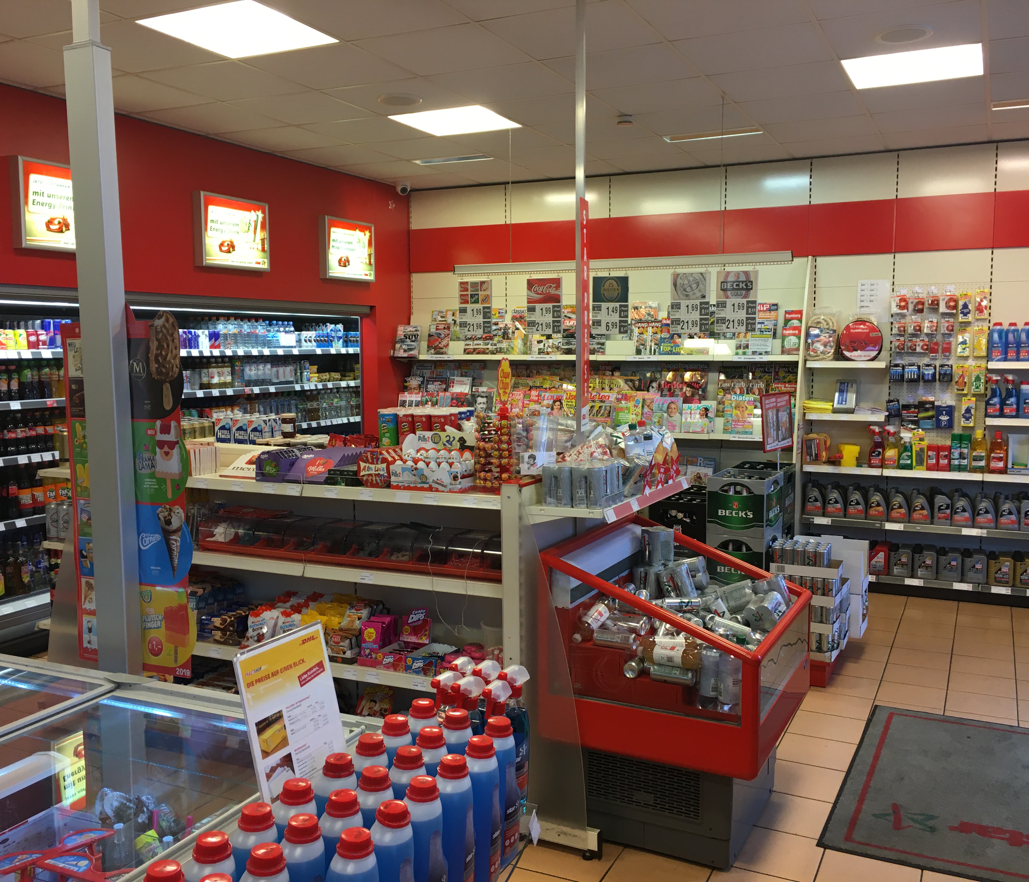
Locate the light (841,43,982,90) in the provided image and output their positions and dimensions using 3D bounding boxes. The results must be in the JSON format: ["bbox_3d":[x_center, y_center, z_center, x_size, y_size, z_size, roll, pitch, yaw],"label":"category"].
[{"bbox_3d":[1.910,-1.798,4.711,0.600,0.050,0.600,3,6,25],"label":"light"}]

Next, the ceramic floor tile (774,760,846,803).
[{"bbox_3d":[1.119,1.316,3.804,0.298,0.010,0.298,2,6,26],"label":"ceramic floor tile"}]

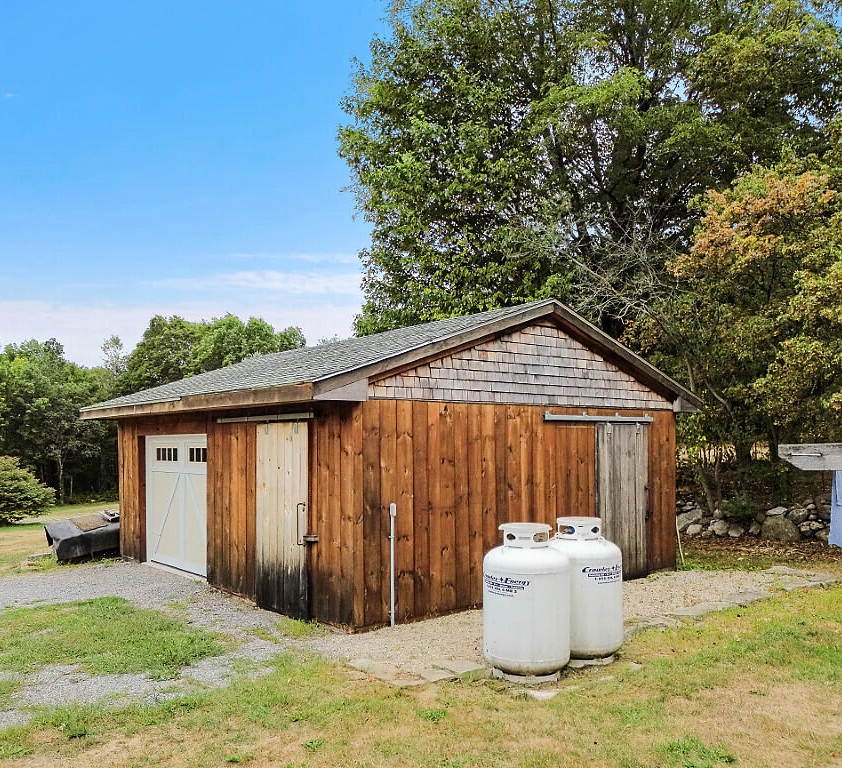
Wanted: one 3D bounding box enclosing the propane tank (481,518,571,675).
[{"bbox_3d":[0.935,1.885,6.280,0.760,1.300,0.760,0,-2,0],"label":"propane tank"}]

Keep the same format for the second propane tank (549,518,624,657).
[{"bbox_3d":[1.550,1.950,6.800,0.760,1.300,0.760,0,-2,0],"label":"second propane tank"}]

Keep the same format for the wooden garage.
[{"bbox_3d":[-0.998,0.998,12.250,7.200,3.900,8.150,2,-3,-39],"label":"wooden garage"}]

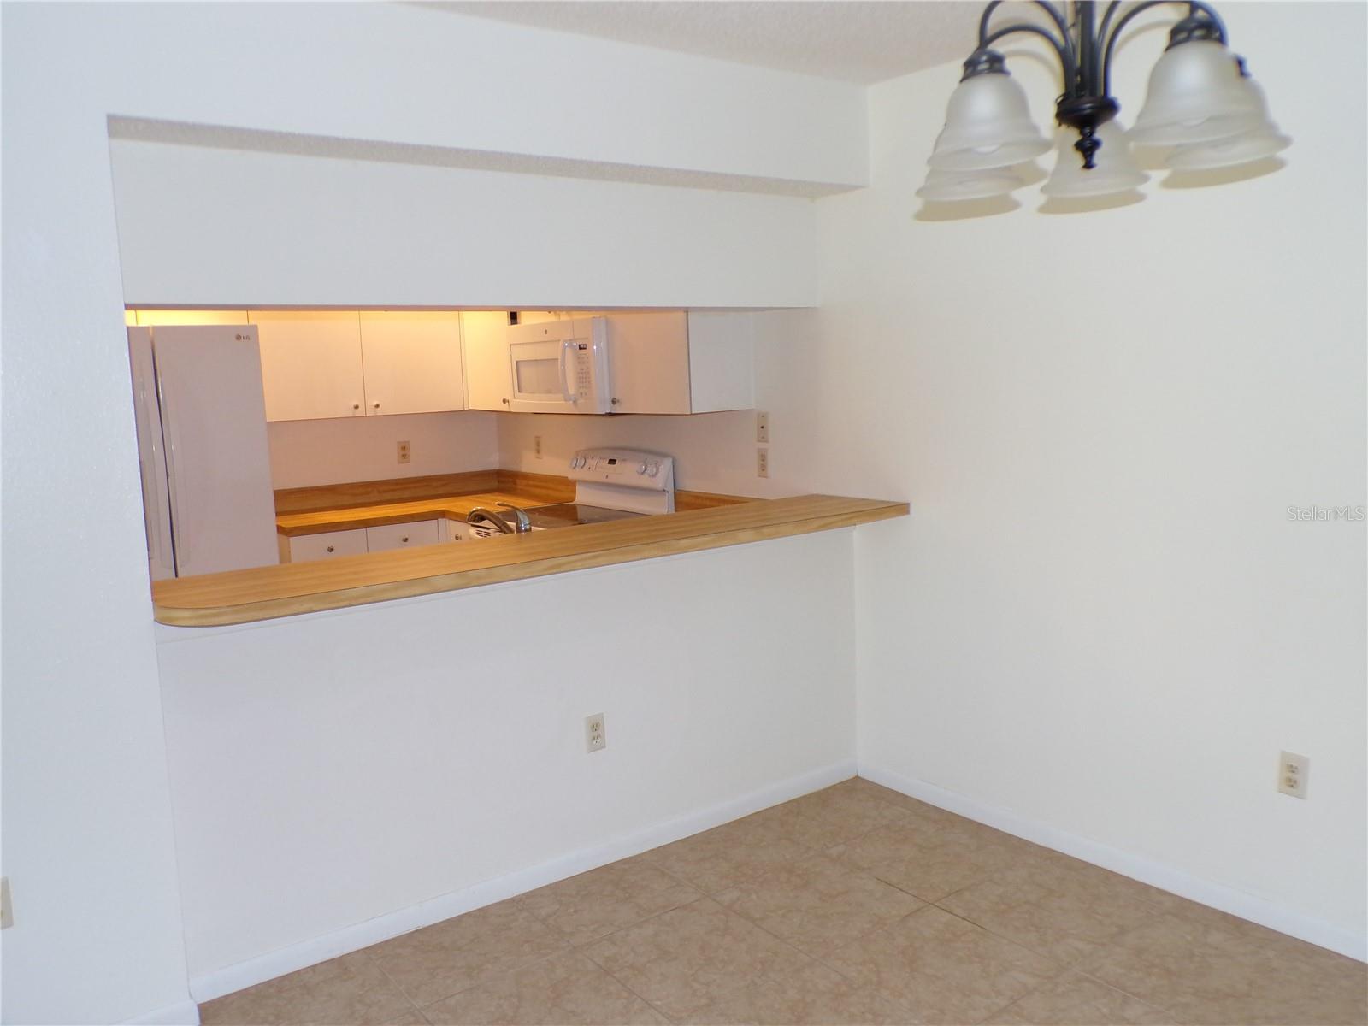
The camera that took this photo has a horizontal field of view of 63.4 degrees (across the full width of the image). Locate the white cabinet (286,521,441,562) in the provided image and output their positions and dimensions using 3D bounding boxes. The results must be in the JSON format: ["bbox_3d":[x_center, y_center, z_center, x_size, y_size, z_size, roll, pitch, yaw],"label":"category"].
[{"bbox_3d":[-1.671,0.474,5.569,0.755,0.873,0.590,-7,9,-36],"label":"white cabinet"}]

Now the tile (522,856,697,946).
[{"bbox_3d":[-0.224,1.156,3.319,0.456,0.012,0.377,-7,9,-36],"label":"tile"}]

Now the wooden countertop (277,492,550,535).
[{"bbox_3d":[-1.336,0.004,5.555,1.400,0.040,0.940,-7,9,-36],"label":"wooden countertop"}]

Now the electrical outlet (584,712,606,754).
[{"bbox_3d":[-0.281,0.691,3.480,0.070,0.115,0.008,-7,9,-36],"label":"electrical outlet"}]

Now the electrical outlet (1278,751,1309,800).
[{"bbox_3d":[1.605,0.689,2.906,0.008,0.114,0.070,-7,9,-36],"label":"electrical outlet"}]

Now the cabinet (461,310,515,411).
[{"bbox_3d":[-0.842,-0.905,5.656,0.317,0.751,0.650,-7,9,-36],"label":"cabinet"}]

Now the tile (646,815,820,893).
[{"bbox_3d":[0.140,1.108,3.590,0.456,0.012,0.377,-7,9,-36],"label":"tile"}]

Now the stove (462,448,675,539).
[{"bbox_3d":[-0.517,0.328,5.089,0.700,1.195,0.760,-7,9,-36],"label":"stove"}]

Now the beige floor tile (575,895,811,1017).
[{"bbox_3d":[0.028,1.190,2.986,0.456,0.012,0.457,-7,9,-36],"label":"beige floor tile"}]

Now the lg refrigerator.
[{"bbox_3d":[-2.335,0.118,4.861,0.833,1.800,0.800,-7,9,-36],"label":"lg refrigerator"}]

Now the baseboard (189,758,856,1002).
[{"bbox_3d":[-0.288,1.090,3.512,2.376,0.072,0.013,-7,9,-36],"label":"baseboard"}]

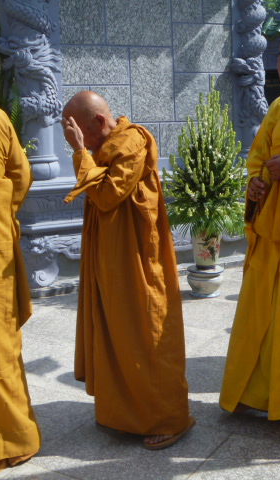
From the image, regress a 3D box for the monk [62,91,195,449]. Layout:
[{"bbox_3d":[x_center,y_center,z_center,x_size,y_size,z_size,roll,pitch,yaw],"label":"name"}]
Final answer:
[{"bbox_3d":[-0.027,0.107,2.736,0.480,1.440,0.500,-5,12,-15],"label":"monk"}]

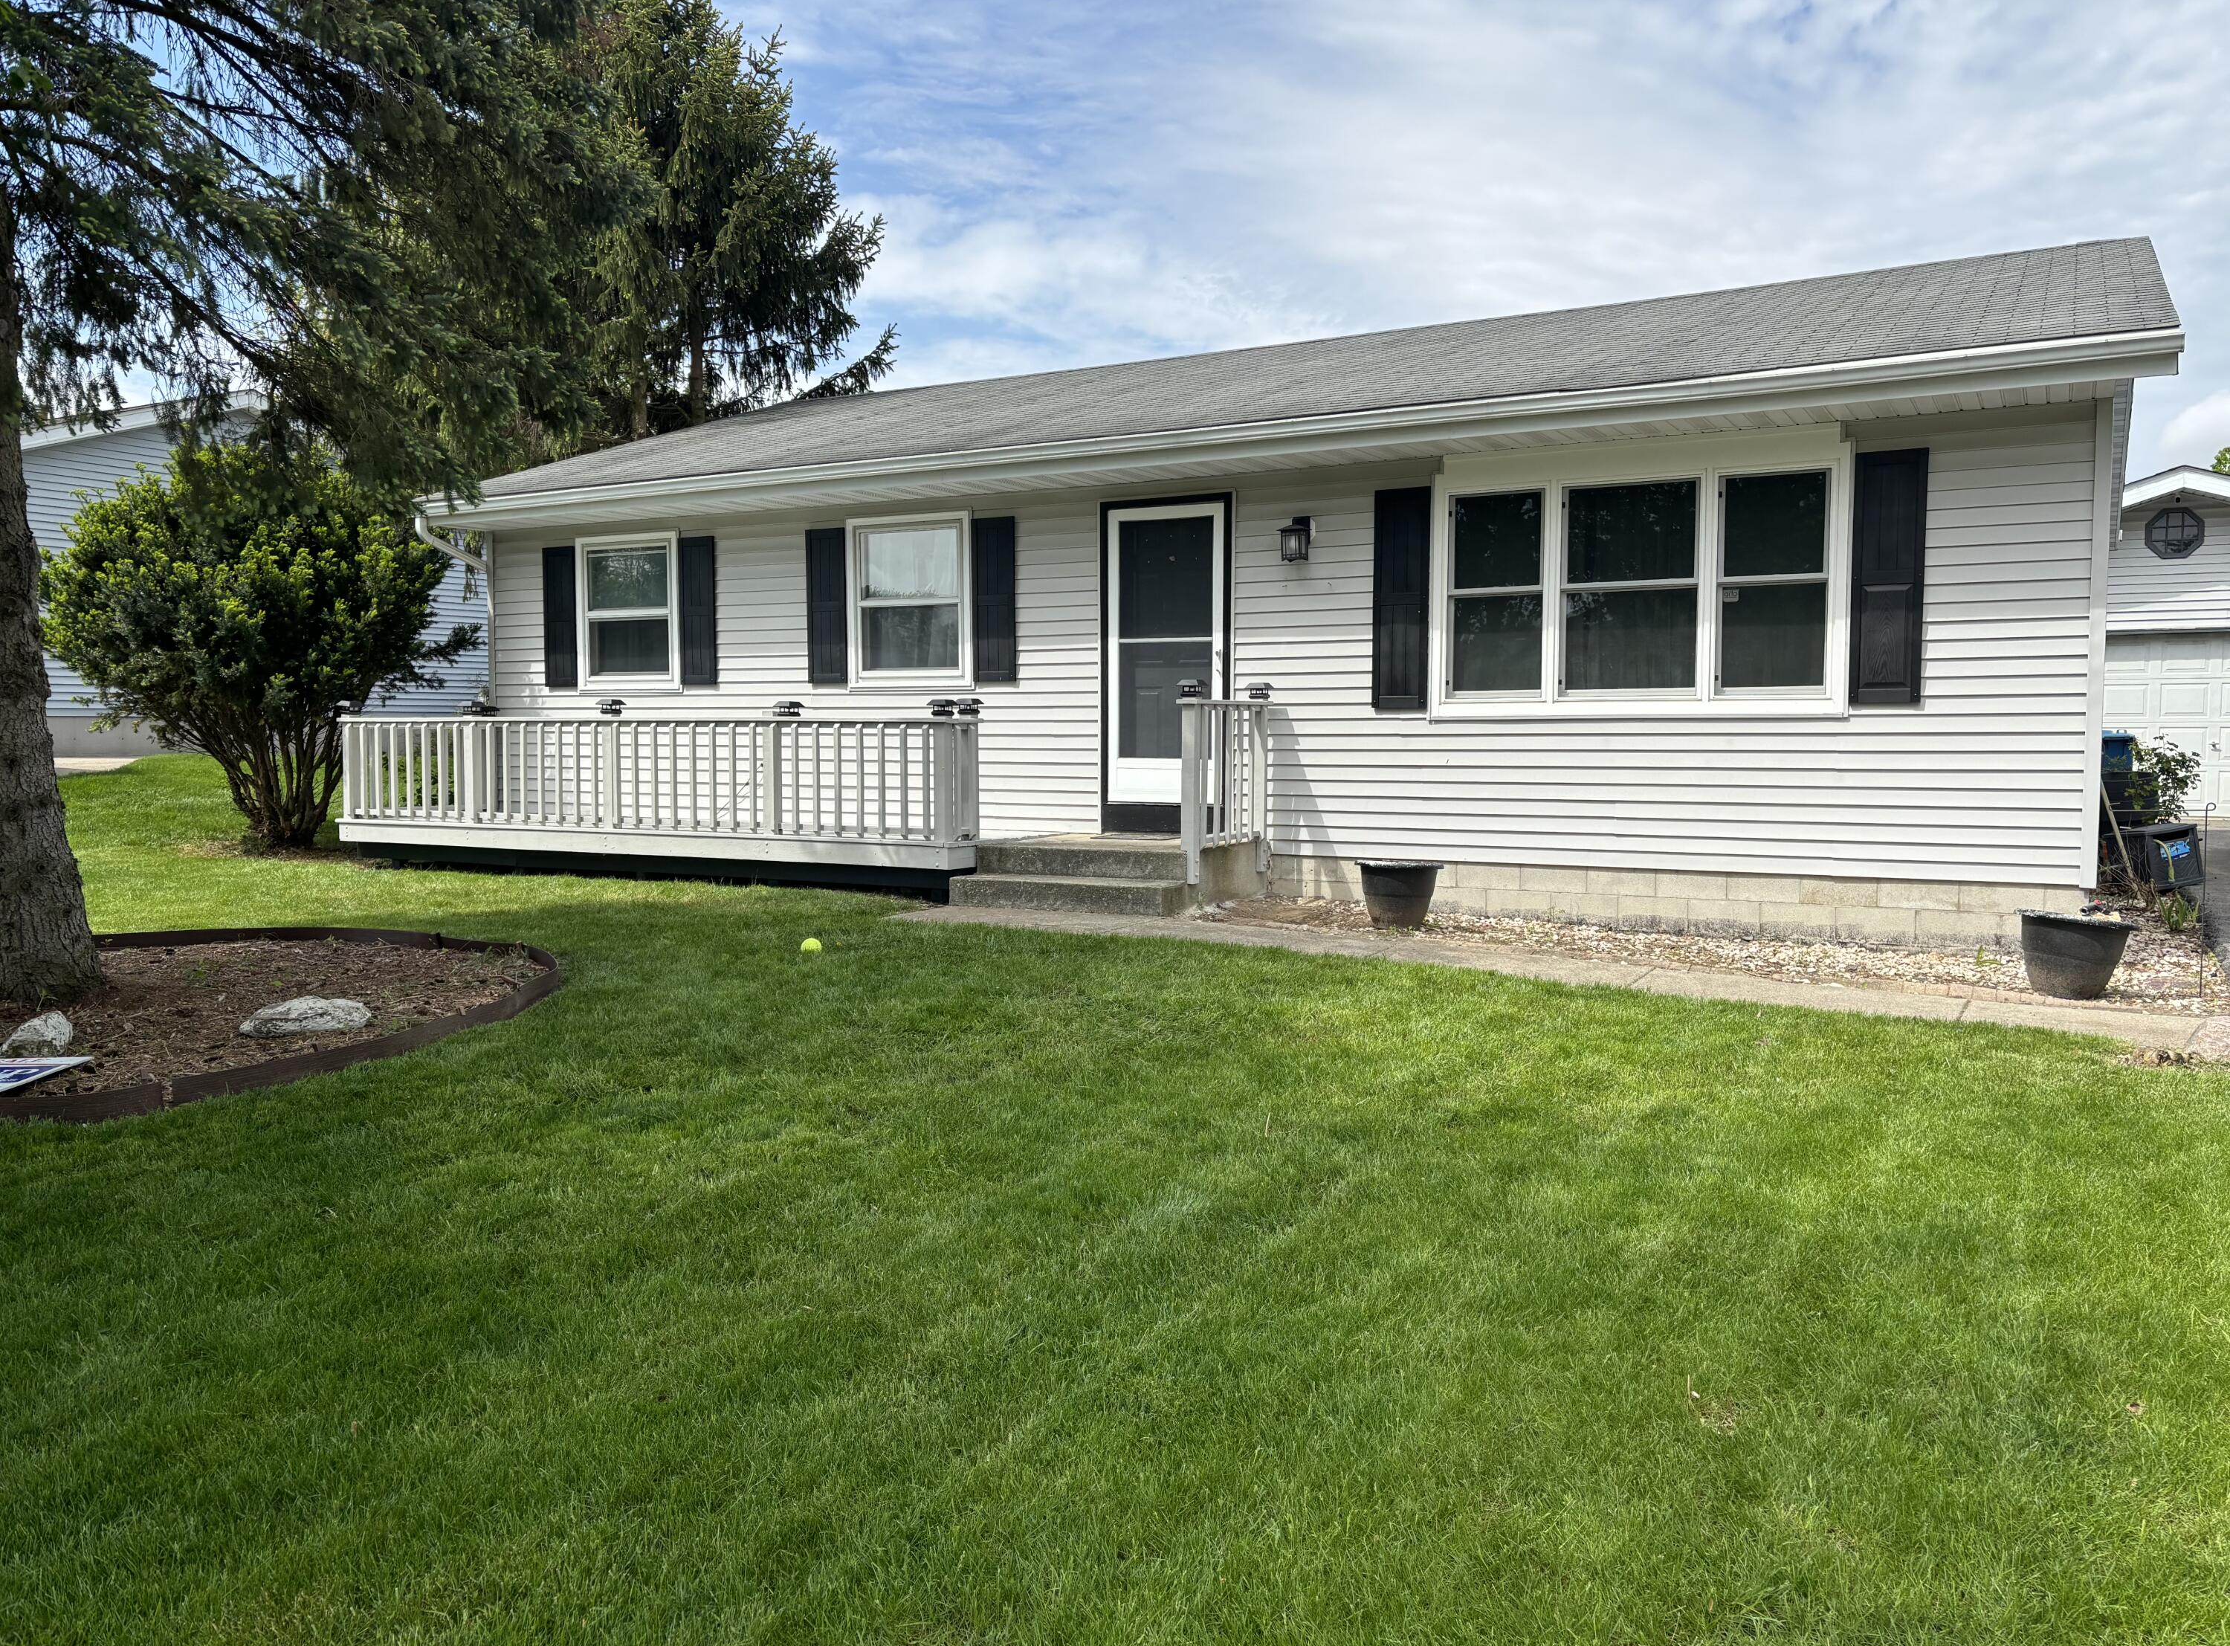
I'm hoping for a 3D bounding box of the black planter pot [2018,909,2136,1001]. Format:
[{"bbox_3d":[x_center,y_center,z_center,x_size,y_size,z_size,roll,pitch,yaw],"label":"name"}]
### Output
[{"bbox_3d":[4.547,0.639,7.926,0.515,0.360,0.515,7,6,30],"label":"black planter pot"}]

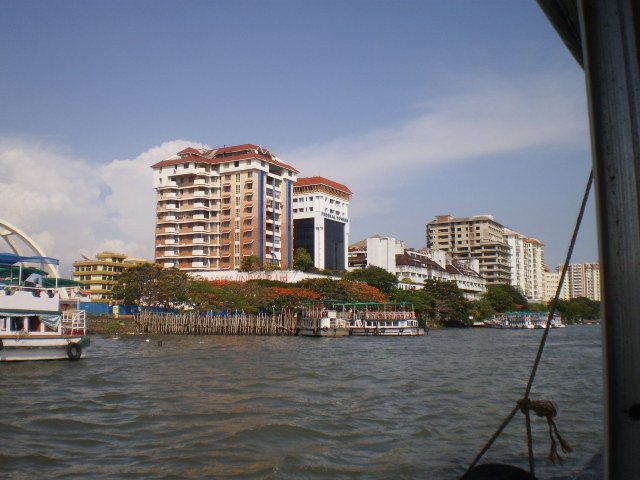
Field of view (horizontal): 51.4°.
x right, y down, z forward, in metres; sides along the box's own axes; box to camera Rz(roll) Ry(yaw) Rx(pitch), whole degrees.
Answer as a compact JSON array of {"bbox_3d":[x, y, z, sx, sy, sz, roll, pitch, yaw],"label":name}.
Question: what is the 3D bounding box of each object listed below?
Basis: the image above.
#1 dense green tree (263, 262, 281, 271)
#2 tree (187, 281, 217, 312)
[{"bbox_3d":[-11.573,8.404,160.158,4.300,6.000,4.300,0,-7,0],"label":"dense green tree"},{"bbox_3d":[-20.678,11.244,117.502,5.900,8.070,5.600,0,-7,0],"label":"tree"}]

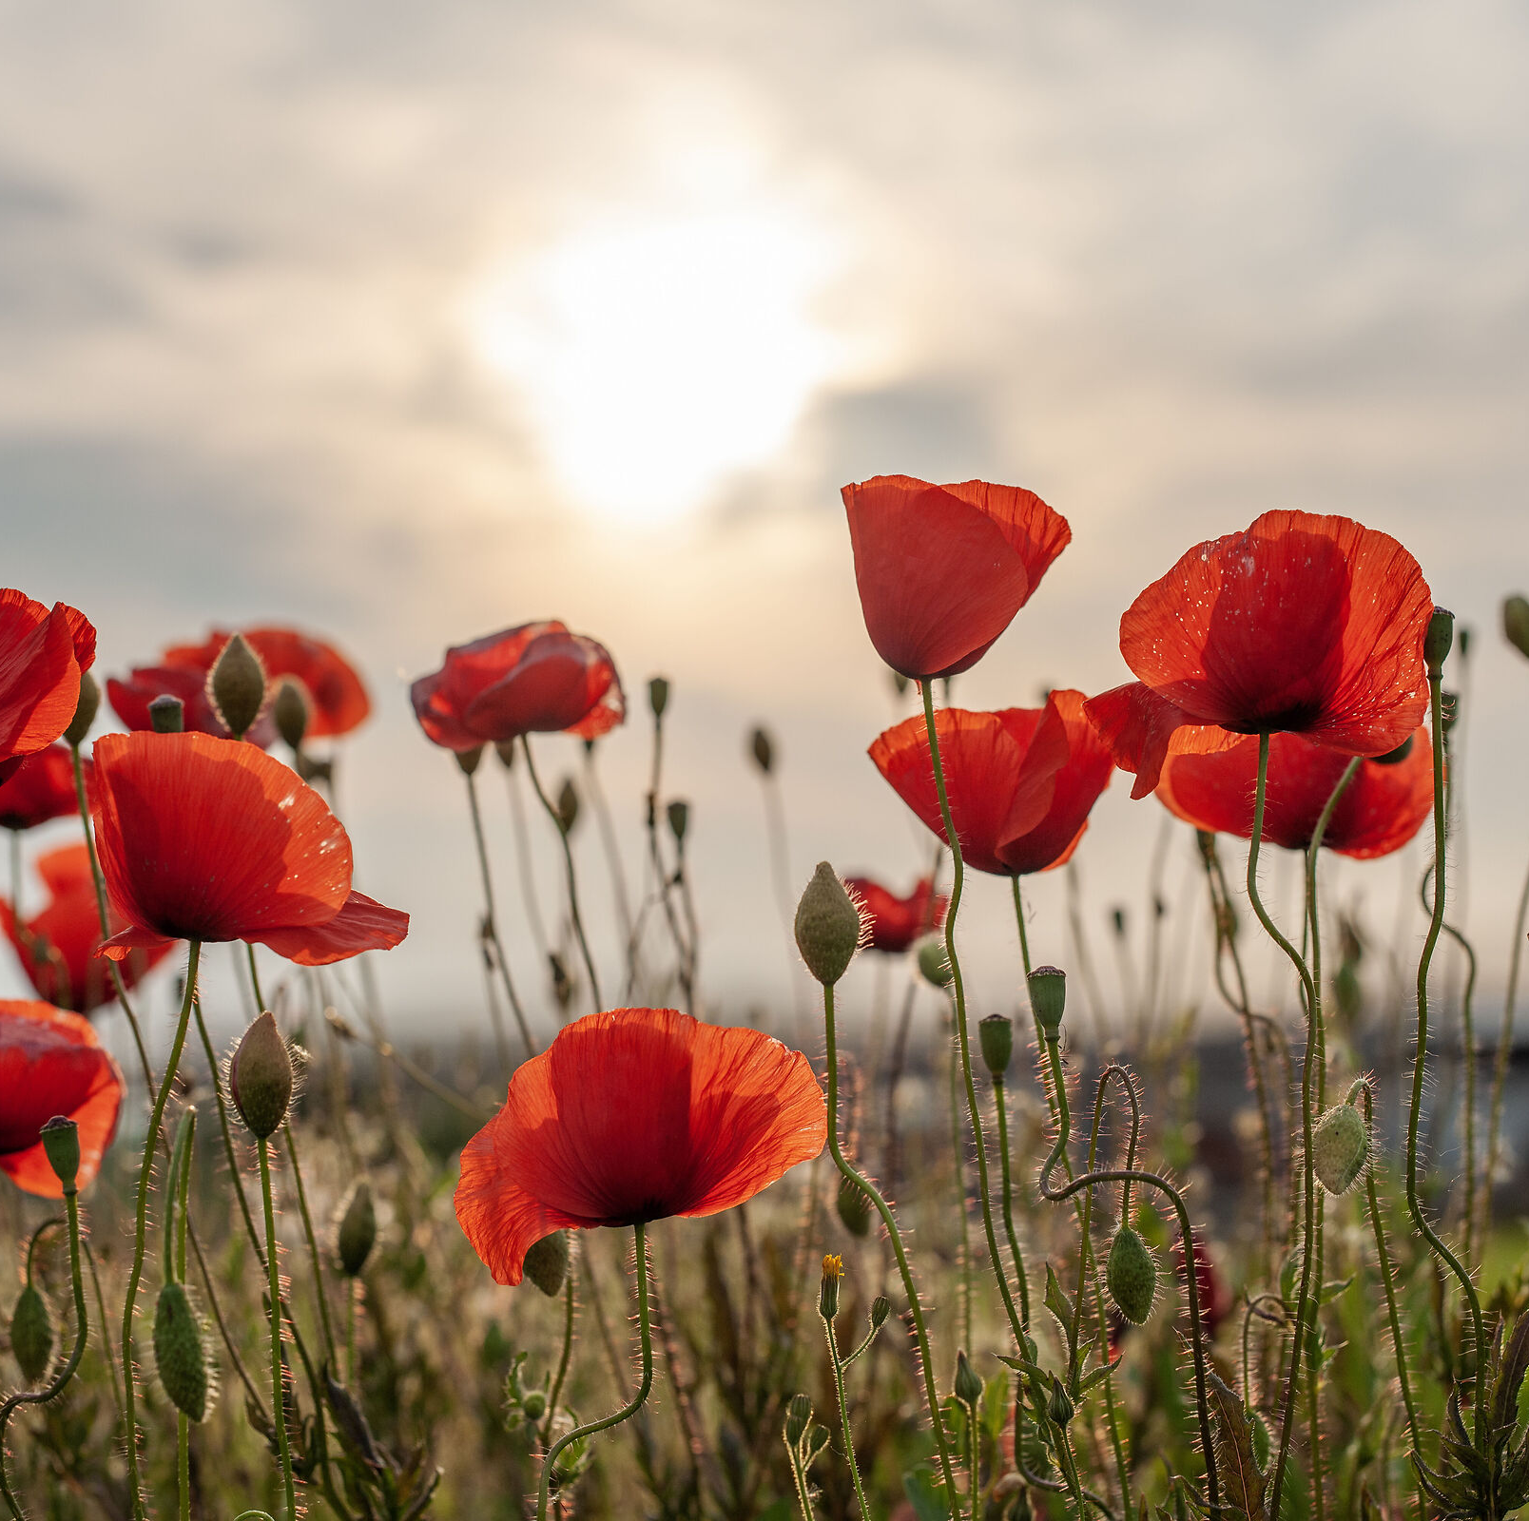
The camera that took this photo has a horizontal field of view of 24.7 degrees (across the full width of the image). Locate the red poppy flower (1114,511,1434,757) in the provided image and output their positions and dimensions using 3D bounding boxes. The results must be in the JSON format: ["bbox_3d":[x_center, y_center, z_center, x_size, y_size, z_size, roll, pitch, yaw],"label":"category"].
[{"bbox_3d":[0.113,-0.028,0.770,0.070,0.054,0.063,0,-5,8],"label":"red poppy flower"}]

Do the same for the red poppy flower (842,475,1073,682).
[{"bbox_3d":[0.043,-0.041,0.780,0.049,0.045,0.047,9,-3,0],"label":"red poppy flower"}]

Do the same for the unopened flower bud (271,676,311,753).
[{"bbox_3d":[-0.126,-0.012,0.930,0.011,0.021,0.011,-1,-3,0],"label":"unopened flower bud"}]

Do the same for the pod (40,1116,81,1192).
[{"bbox_3d":[-0.143,0.080,0.710,0.008,0.015,0.008,-8,-3,0],"label":"pod"}]

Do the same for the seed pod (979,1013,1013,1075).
[{"bbox_3d":[0.049,0.061,0.740,0.007,0.014,0.007,-1,-5,0],"label":"seed pod"}]

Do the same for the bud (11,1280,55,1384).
[{"bbox_3d":[-0.164,0.128,0.780,0.010,0.024,0.010,2,-3,0],"label":"bud"}]

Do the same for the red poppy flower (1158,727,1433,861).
[{"bbox_3d":[0.136,0.006,0.900,0.071,0.042,0.066,0,-5,0],"label":"red poppy flower"}]

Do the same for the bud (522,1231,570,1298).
[{"bbox_3d":[-0.044,0.101,0.702,0.010,0.016,0.010,-6,-6,0],"label":"bud"}]

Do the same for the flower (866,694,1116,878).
[{"bbox_3d":[0.054,0.005,0.830,0.058,0.043,0.055,-5,-3,0],"label":"flower"}]

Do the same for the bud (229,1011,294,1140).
[{"bbox_3d":[-0.102,0.064,0.710,0.013,0.026,0.012,3,-5,0],"label":"bud"}]

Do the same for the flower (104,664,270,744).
[{"bbox_3d":[-0.178,-0.014,1.080,0.055,0.033,0.052,1,-5,-9],"label":"flower"}]

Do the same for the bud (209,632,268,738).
[{"bbox_3d":[-0.116,-0.016,0.770,0.013,0.024,0.012,-2,-5,0],"label":"bud"}]

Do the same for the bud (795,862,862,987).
[{"bbox_3d":[0.012,0.030,0.637,0.012,0.022,0.012,-2,-6,0],"label":"bud"}]

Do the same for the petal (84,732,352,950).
[{"bbox_3d":[-0.113,0.016,0.725,0.054,0.045,0.041,-3,-3,0],"label":"petal"}]

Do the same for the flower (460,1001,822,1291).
[{"bbox_3d":[-0.026,0.080,0.720,0.075,0.056,0.068,0,-5,0],"label":"flower"}]

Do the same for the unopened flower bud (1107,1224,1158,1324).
[{"bbox_3d":[0.069,0.096,0.650,0.009,0.019,0.009,-6,-6,0],"label":"unopened flower bud"}]

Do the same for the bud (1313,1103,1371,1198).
[{"bbox_3d":[0.122,0.083,0.740,0.012,0.020,0.012,12,-3,0],"label":"bud"}]

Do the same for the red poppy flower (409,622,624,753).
[{"bbox_3d":[-0.059,-0.017,0.830,0.051,0.031,0.047,-3,-5,0],"label":"red poppy flower"}]

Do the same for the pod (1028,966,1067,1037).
[{"bbox_3d":[0.053,0.045,0.650,0.007,0.014,0.007,-3,-6,0],"label":"pod"}]

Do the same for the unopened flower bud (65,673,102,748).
[{"bbox_3d":[-0.163,-0.013,0.830,0.009,0.019,0.009,7,-5,-11],"label":"unopened flower bud"}]

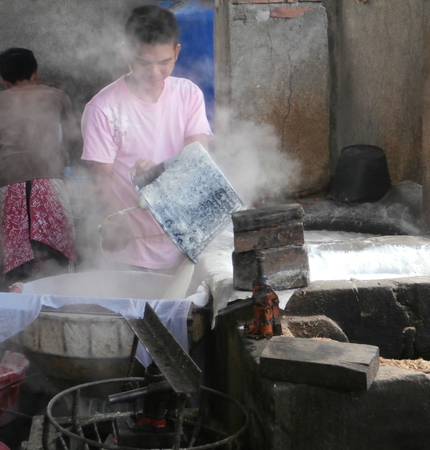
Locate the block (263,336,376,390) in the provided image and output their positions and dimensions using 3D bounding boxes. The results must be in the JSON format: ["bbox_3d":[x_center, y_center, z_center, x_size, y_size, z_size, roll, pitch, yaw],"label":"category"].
[{"bbox_3d":[0.278,0.367,3.120,0.295,0.061,0.128,6,26,13],"label":"block"}]

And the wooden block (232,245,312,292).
[{"bbox_3d":[0.162,0.122,3.480,0.214,0.109,0.120,-2,10,-11],"label":"wooden block"}]

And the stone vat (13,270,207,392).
[{"bbox_3d":[-0.301,0.323,3.380,0.560,0.290,0.560,-1,9,0],"label":"stone vat"}]

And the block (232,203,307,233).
[{"bbox_3d":[0.158,-0.026,3.480,0.203,0.046,0.105,-6,10,-10],"label":"block"}]

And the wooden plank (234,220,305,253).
[{"bbox_3d":[0.159,0.033,3.480,0.198,0.061,0.110,-5,10,-10],"label":"wooden plank"}]

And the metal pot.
[{"bbox_3d":[0.599,-0.210,4.850,0.250,0.200,0.250,-1,19,0],"label":"metal pot"}]

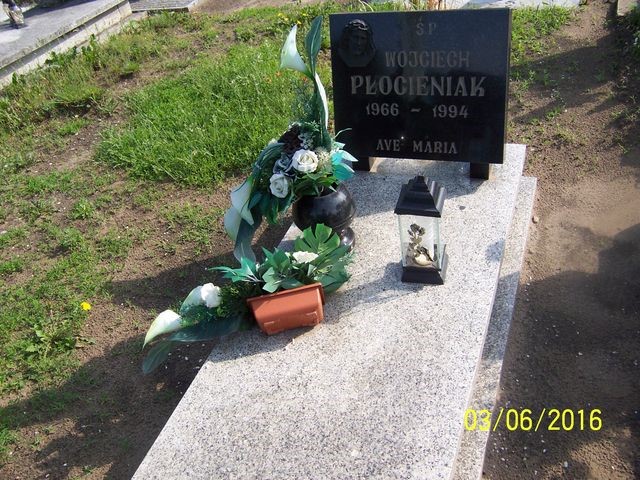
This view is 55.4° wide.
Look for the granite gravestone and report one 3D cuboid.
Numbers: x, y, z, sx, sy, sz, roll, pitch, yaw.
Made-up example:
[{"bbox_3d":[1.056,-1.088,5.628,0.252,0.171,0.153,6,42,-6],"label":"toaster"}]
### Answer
[{"bbox_3d":[0.334,-0.521,2.107,0.600,0.505,0.040,6,27,22],"label":"granite gravestone"}]

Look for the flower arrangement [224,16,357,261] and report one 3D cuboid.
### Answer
[{"bbox_3d":[-0.104,-0.248,1.812,0.420,0.690,0.320,-1,39,13],"label":"flower arrangement"}]

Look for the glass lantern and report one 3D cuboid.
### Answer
[{"bbox_3d":[0.293,-0.041,1.739,0.125,0.330,0.125,3,40,19],"label":"glass lantern"}]

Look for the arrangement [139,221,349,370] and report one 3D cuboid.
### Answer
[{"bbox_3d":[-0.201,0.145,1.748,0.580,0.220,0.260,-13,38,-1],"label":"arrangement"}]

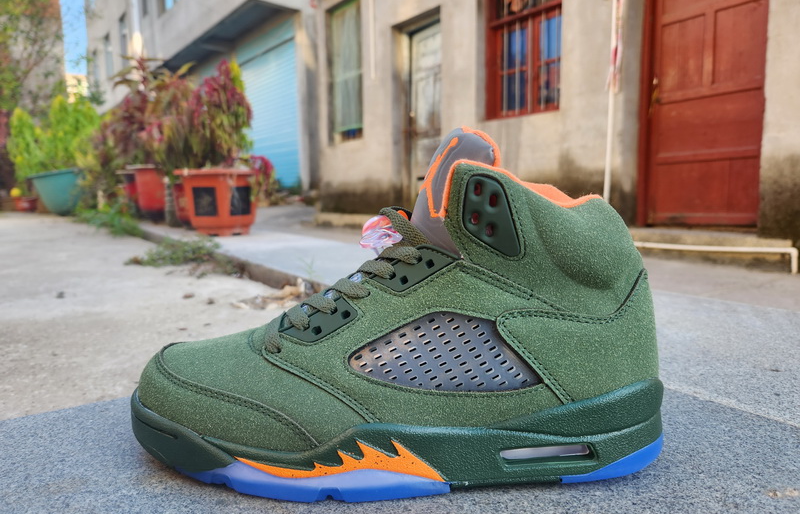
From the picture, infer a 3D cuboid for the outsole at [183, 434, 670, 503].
[{"bbox_3d":[0.008,0.103,0.316,0.288,0.028,0.106,-1,5,-2],"label":"outsole"}]

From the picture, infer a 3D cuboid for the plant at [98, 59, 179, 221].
[{"bbox_3d":[-2.214,-0.986,4.500,0.660,1.330,0.600,-3,6,-26],"label":"plant"}]

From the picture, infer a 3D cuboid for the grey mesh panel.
[{"bbox_3d":[0.024,0.051,0.283,0.101,0.043,0.011,0,-10,0],"label":"grey mesh panel"}]

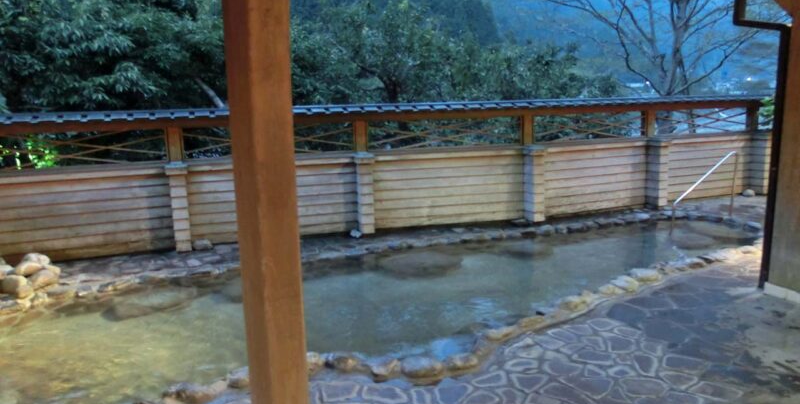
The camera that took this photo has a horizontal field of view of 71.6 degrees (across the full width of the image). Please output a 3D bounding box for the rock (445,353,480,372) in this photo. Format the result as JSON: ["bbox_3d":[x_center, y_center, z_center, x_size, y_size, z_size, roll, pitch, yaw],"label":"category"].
[{"bbox_3d":[0.358,0.921,3.155,0.197,0.093,0.128,-3,10,-12],"label":"rock"}]

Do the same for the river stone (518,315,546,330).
[{"bbox_3d":[0.892,0.818,3.747,0.200,0.070,0.140,-7,11,-29],"label":"river stone"}]

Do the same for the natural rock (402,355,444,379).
[{"bbox_3d":[0.126,0.891,2.965,0.225,0.101,0.157,-2,10,-6],"label":"natural rock"}]

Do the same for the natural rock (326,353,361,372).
[{"bbox_3d":[-0.302,0.882,3.027,0.196,0.097,0.137,-3,10,-12],"label":"natural rock"}]

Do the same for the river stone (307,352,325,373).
[{"bbox_3d":[-0.500,0.925,3.170,0.134,0.117,0.114,-2,10,-5],"label":"river stone"}]

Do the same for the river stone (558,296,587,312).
[{"bbox_3d":[1.264,0.748,4.054,0.210,0.085,0.158,-7,11,-29],"label":"river stone"}]

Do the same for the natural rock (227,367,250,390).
[{"bbox_3d":[-0.872,0.965,3.054,0.158,0.094,0.127,-4,10,-15],"label":"natural rock"}]

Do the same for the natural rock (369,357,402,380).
[{"bbox_3d":[-0.081,0.934,3.079,0.166,0.111,0.132,-2,10,-5],"label":"natural rock"}]

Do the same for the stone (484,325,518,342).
[{"bbox_3d":[0.608,0.801,3.352,0.233,0.090,0.140,-9,13,-39],"label":"stone"}]

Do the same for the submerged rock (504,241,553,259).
[{"bbox_3d":[1.345,0.506,5.850,0.470,0.150,0.400,-5,11,-16],"label":"submerged rock"}]

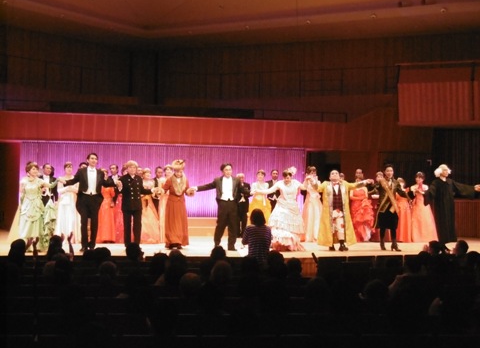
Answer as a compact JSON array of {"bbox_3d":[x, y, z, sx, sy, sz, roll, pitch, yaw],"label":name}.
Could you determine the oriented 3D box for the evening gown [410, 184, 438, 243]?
[{"bbox_3d":[4.297,0.929,19.000,0.630,1.330,0.580,1,0,3],"label":"evening gown"}]

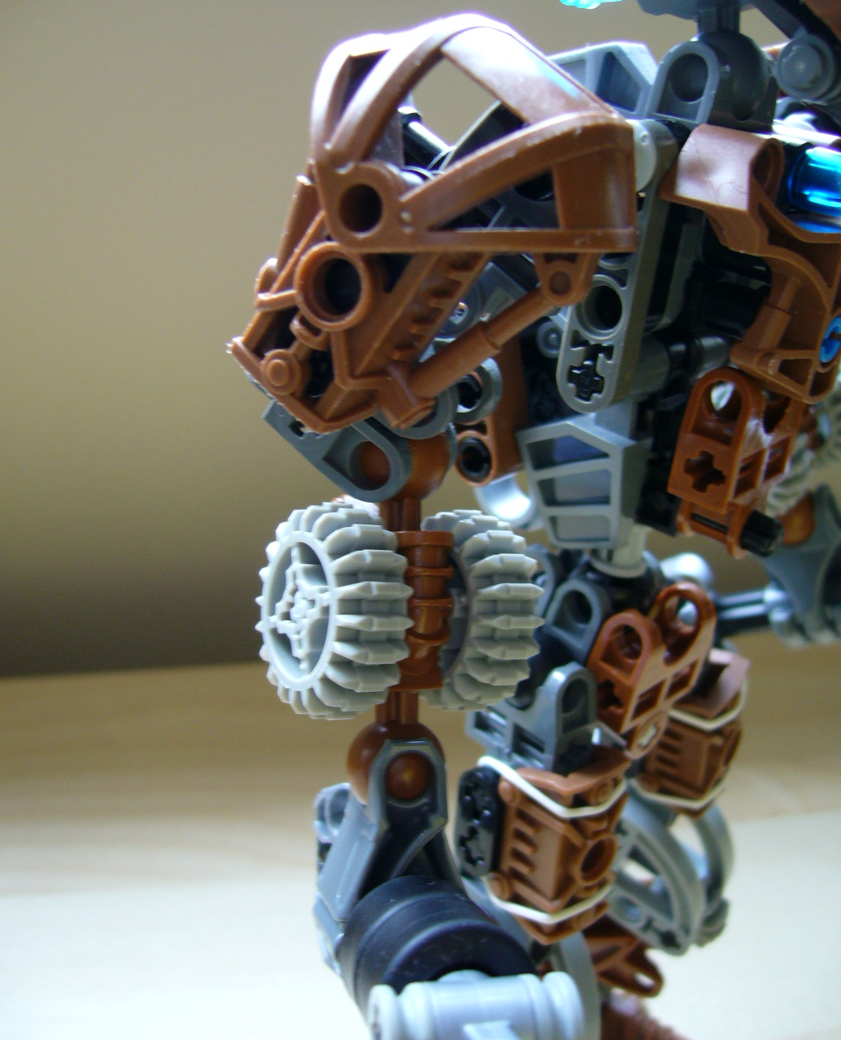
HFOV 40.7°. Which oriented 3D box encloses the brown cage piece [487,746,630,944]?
[{"bbox_3d":[0.019,0.043,0.156,0.012,0.024,0.013,-13,27,-38],"label":"brown cage piece"}]

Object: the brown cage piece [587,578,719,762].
[{"bbox_3d":[0.030,0.020,0.151,0.007,0.024,0.016,32,34,34],"label":"brown cage piece"}]

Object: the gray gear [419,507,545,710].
[{"bbox_3d":[0.004,0.010,0.125,0.008,0.022,0.022,2,-1,-33],"label":"gray gear"}]

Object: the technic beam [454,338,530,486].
[{"bbox_3d":[0.009,-0.017,0.150,0.007,0.024,0.008,5,20,44],"label":"technic beam"}]

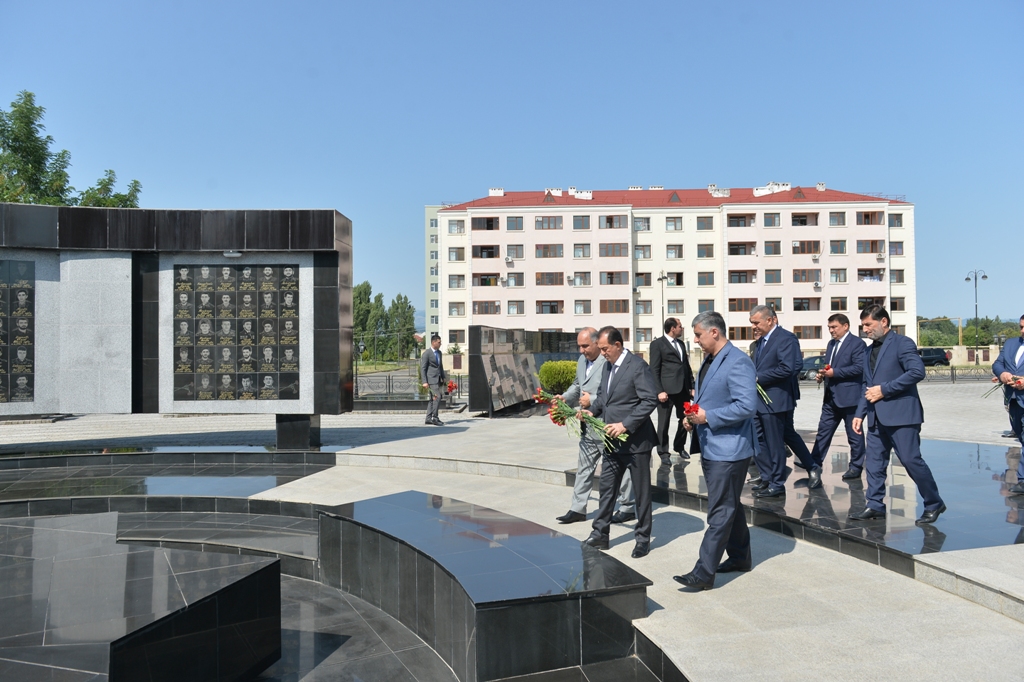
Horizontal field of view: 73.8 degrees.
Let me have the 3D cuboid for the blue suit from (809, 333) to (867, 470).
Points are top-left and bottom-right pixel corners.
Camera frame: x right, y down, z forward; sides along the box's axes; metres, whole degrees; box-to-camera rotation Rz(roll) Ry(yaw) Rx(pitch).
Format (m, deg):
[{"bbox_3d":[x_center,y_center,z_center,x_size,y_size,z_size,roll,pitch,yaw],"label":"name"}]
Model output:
[{"bbox_3d":[3.612,0.632,7.550,0.660,1.451,0.560,0,-2,-22],"label":"blue suit"}]

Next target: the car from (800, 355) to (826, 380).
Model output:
[{"bbox_3d":[18.936,1.573,40.700,4.450,1.439,1.760,-1,-1,2],"label":"car"}]

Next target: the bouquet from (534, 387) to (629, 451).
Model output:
[{"bbox_3d":[0.540,0.594,5.300,0.780,0.320,0.320,27,11,27],"label":"bouquet"}]

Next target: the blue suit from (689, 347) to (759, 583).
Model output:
[{"bbox_3d":[1.414,0.783,4.568,0.490,1.530,0.520,-1,-1,-6],"label":"blue suit"}]

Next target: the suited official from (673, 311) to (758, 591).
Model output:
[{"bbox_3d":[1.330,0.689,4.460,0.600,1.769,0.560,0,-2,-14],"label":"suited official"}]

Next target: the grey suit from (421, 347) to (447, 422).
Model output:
[{"bbox_3d":[-1.541,0.847,13.400,0.420,1.458,0.510,-2,-2,31],"label":"grey suit"}]

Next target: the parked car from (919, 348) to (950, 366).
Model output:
[{"bbox_3d":[33.746,1.516,57.000,4.650,1.745,1.860,-1,-1,2],"label":"parked car"}]

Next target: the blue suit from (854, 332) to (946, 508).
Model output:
[{"bbox_3d":[3.142,0.656,5.540,0.570,1.480,0.530,0,-1,-15],"label":"blue suit"}]

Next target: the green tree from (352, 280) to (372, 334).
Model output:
[{"bbox_3d":[-27.751,-3.001,125.000,5.500,15.973,5.500,-1,-1,0],"label":"green tree"}]

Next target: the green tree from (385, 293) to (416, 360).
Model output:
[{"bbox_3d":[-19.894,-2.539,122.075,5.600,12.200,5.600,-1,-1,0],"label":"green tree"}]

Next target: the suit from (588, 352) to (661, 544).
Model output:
[{"bbox_3d":[0.879,0.821,5.318,0.460,1.490,0.540,0,-1,-30],"label":"suit"}]

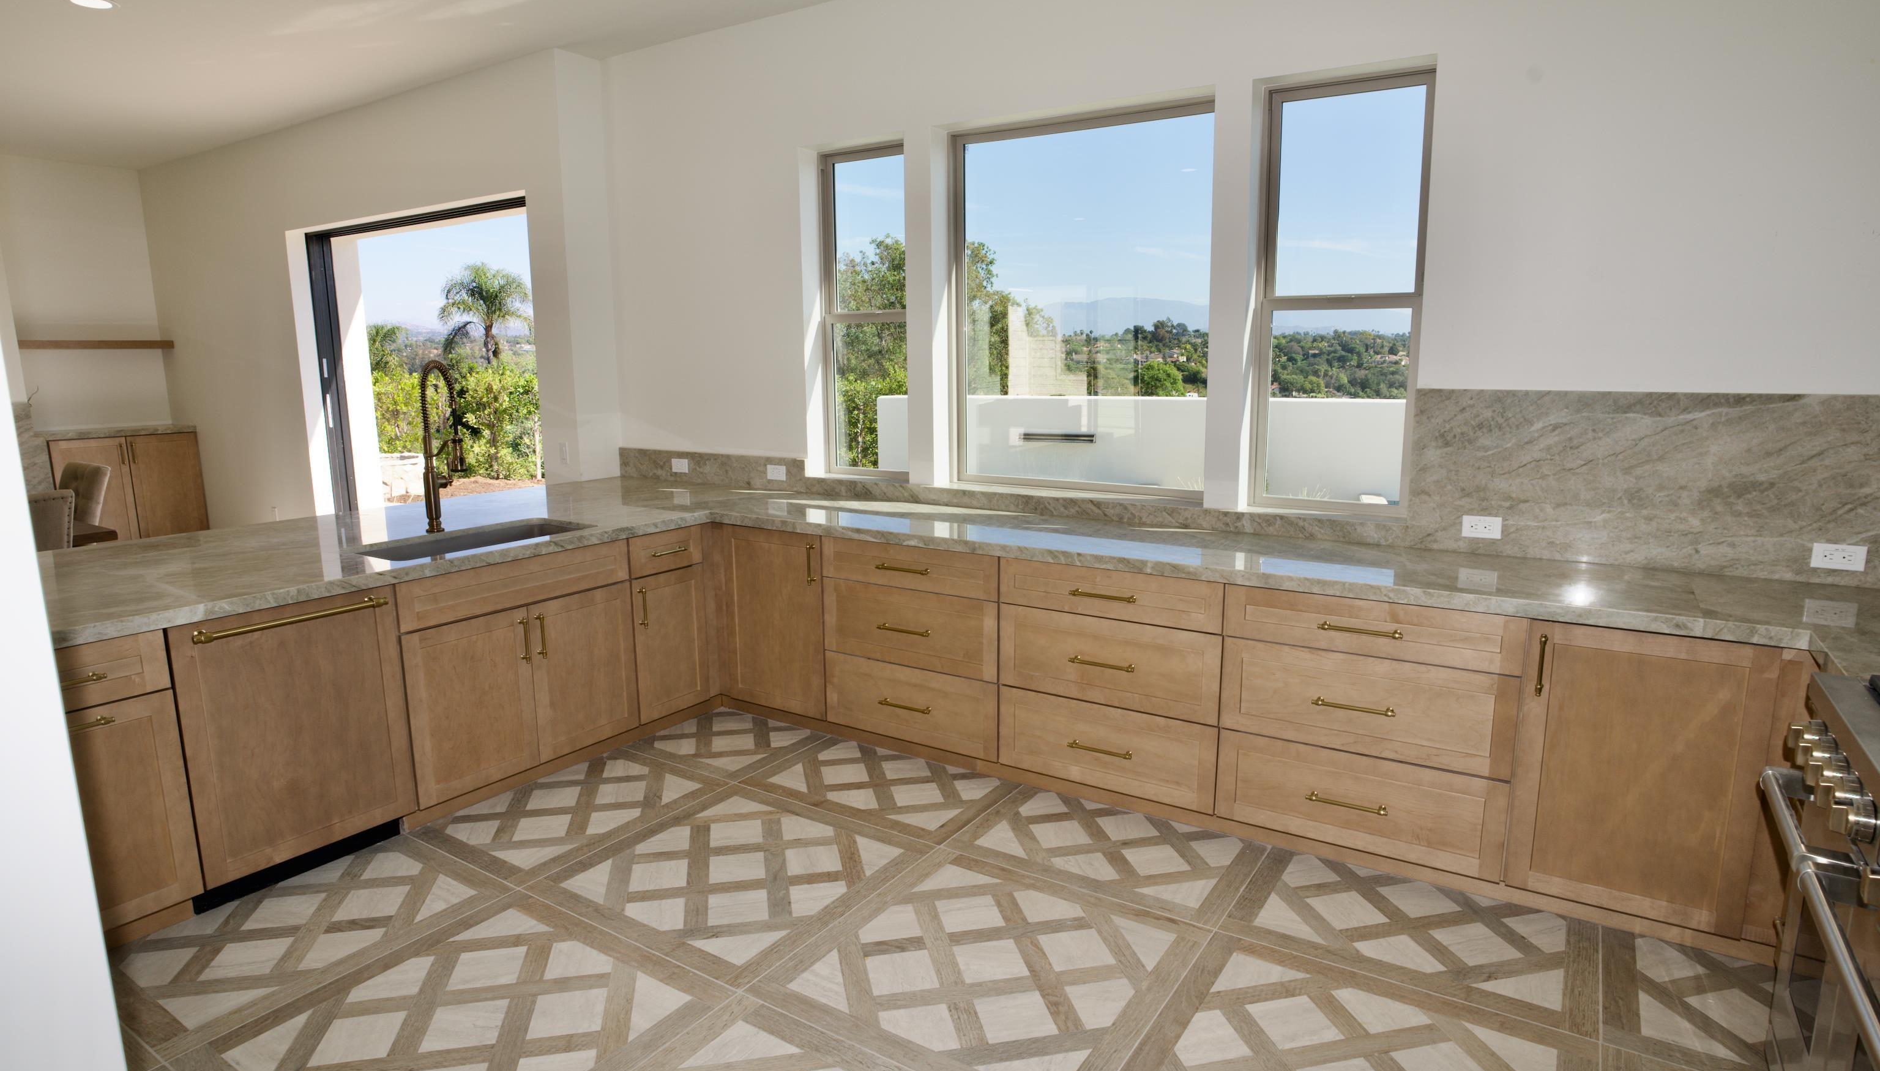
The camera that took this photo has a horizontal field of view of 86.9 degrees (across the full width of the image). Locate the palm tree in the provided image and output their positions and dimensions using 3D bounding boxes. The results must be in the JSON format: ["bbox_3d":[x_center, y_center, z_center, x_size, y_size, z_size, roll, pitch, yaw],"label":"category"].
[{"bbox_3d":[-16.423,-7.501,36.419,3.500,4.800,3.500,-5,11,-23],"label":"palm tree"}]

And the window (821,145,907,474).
[{"bbox_3d":[-0.301,-1.027,4.688,0.605,1.512,0.100,6,12,33],"label":"window"}]

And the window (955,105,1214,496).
[{"bbox_3d":[0.575,-0.933,4.122,1.220,1.512,0.100,6,12,33],"label":"window"}]

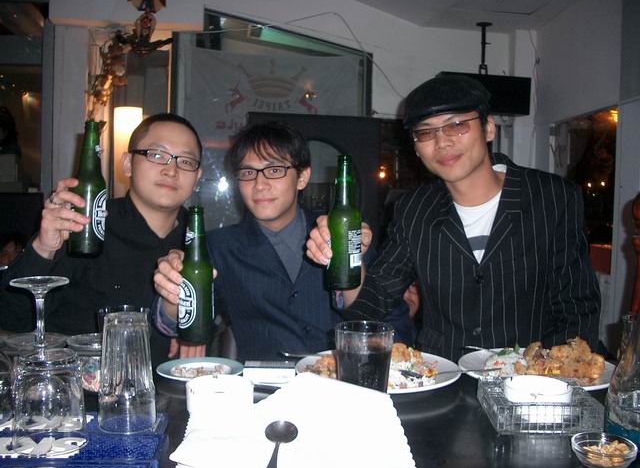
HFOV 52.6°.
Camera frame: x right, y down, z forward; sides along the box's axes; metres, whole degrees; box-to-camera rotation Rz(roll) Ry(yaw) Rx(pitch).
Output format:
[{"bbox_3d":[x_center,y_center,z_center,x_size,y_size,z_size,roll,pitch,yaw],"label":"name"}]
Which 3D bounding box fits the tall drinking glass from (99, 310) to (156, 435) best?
[{"bbox_3d":[-0.251,0.177,0.839,0.075,0.145,0.075,0,4,0],"label":"tall drinking glass"}]

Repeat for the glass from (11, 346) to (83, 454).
[{"bbox_3d":[-0.294,0.182,0.706,0.082,0.097,0.082,1,2,0],"label":"glass"}]

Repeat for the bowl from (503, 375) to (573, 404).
[{"bbox_3d":[0.278,0.213,0.826,0.086,0.040,0.086,1,2,0],"label":"bowl"}]

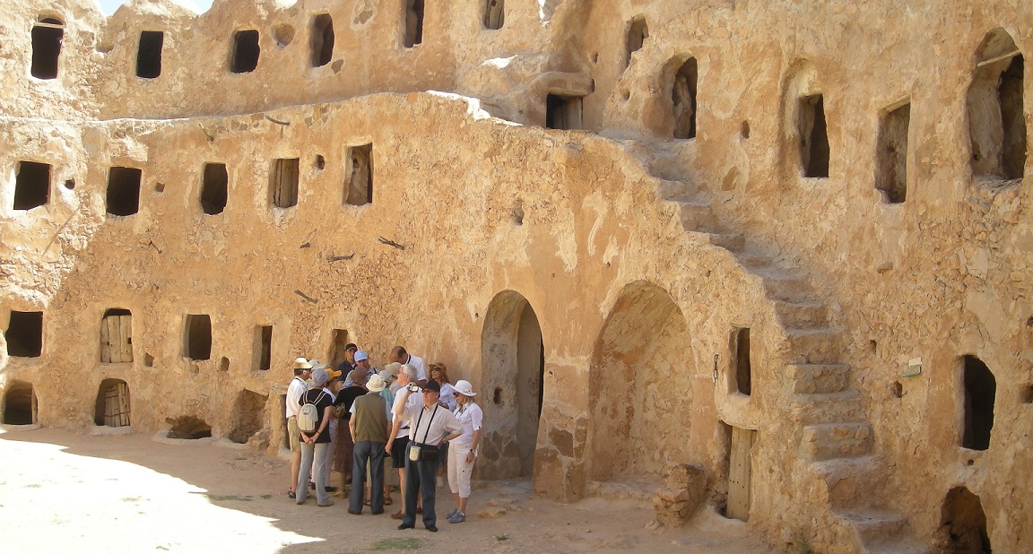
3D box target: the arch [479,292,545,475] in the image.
[{"bbox_3d":[0.090,1.483,18.027,0.550,2.600,1.300,-1,2,-41],"label":"arch"}]

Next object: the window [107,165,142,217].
[{"bbox_3d":[-7.051,-1.539,23.600,0.720,0.880,0.180,1,2,23],"label":"window"}]

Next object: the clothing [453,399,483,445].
[{"bbox_3d":[-0.570,1.731,15.600,0.290,0.511,0.420,-1,1,-37],"label":"clothing"}]

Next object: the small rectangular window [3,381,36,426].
[{"bbox_3d":[-9.126,2.329,24.100,0.680,0.820,0.180,1,1,14],"label":"small rectangular window"}]

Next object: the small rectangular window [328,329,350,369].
[{"bbox_3d":[-2.738,1.158,20.300,0.460,0.700,0.180,2,2,38],"label":"small rectangular window"}]

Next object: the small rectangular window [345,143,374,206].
[{"bbox_3d":[-2.481,-1.604,20.700,0.545,0.961,0.250,1,1,35],"label":"small rectangular window"}]

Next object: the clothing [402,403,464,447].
[{"bbox_3d":[-1.000,1.731,15.500,0.700,0.560,0.360,1,1,12],"label":"clothing"}]

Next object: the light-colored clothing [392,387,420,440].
[{"bbox_3d":[-1.317,1.655,16.000,0.340,0.660,0.480,2,3,45],"label":"light-colored clothing"}]

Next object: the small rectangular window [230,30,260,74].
[{"bbox_3d":[-4.689,-3.899,22.700,0.650,0.760,0.180,2,2,34],"label":"small rectangular window"}]

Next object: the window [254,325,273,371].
[{"bbox_3d":[-3.969,1.133,20.984,0.460,0.730,0.300,2,2,37],"label":"window"}]

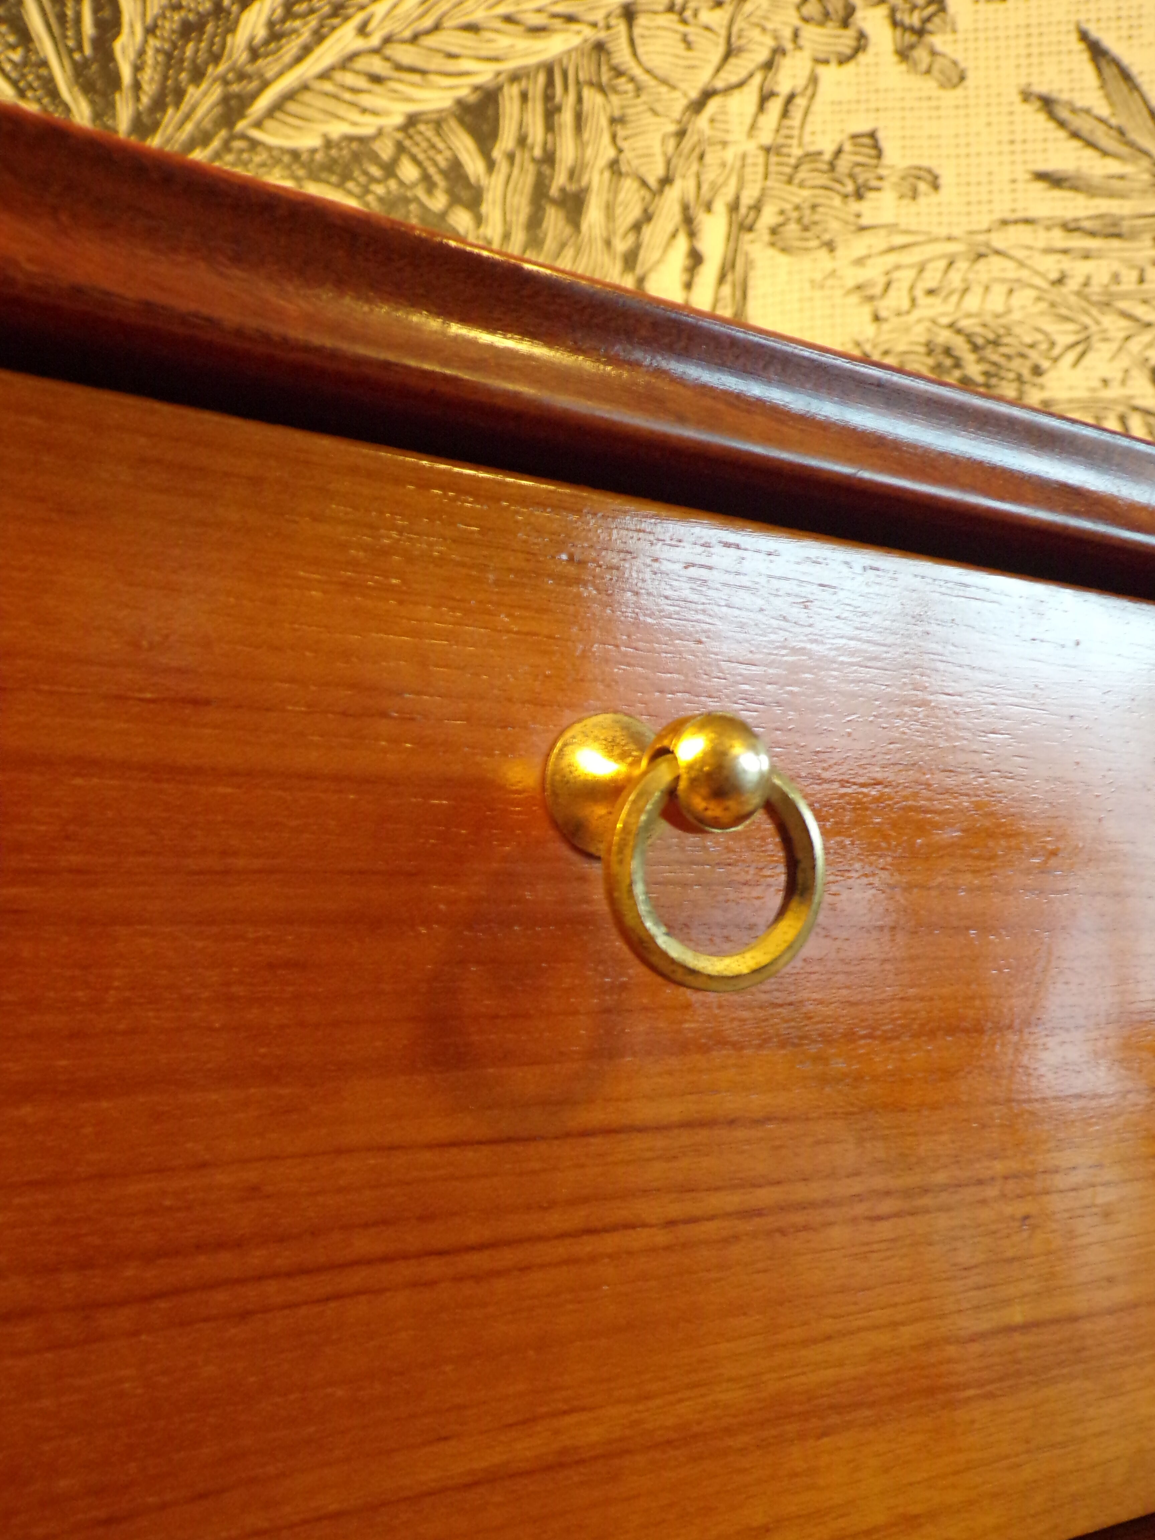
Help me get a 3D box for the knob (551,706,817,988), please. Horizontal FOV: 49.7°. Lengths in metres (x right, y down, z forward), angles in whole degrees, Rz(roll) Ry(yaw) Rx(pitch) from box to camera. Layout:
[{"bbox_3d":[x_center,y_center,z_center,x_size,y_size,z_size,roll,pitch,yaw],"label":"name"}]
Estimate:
[{"bbox_3d":[0.015,0.011,0.184,0.037,0.043,0.037,4,-7,-28],"label":"knob"}]

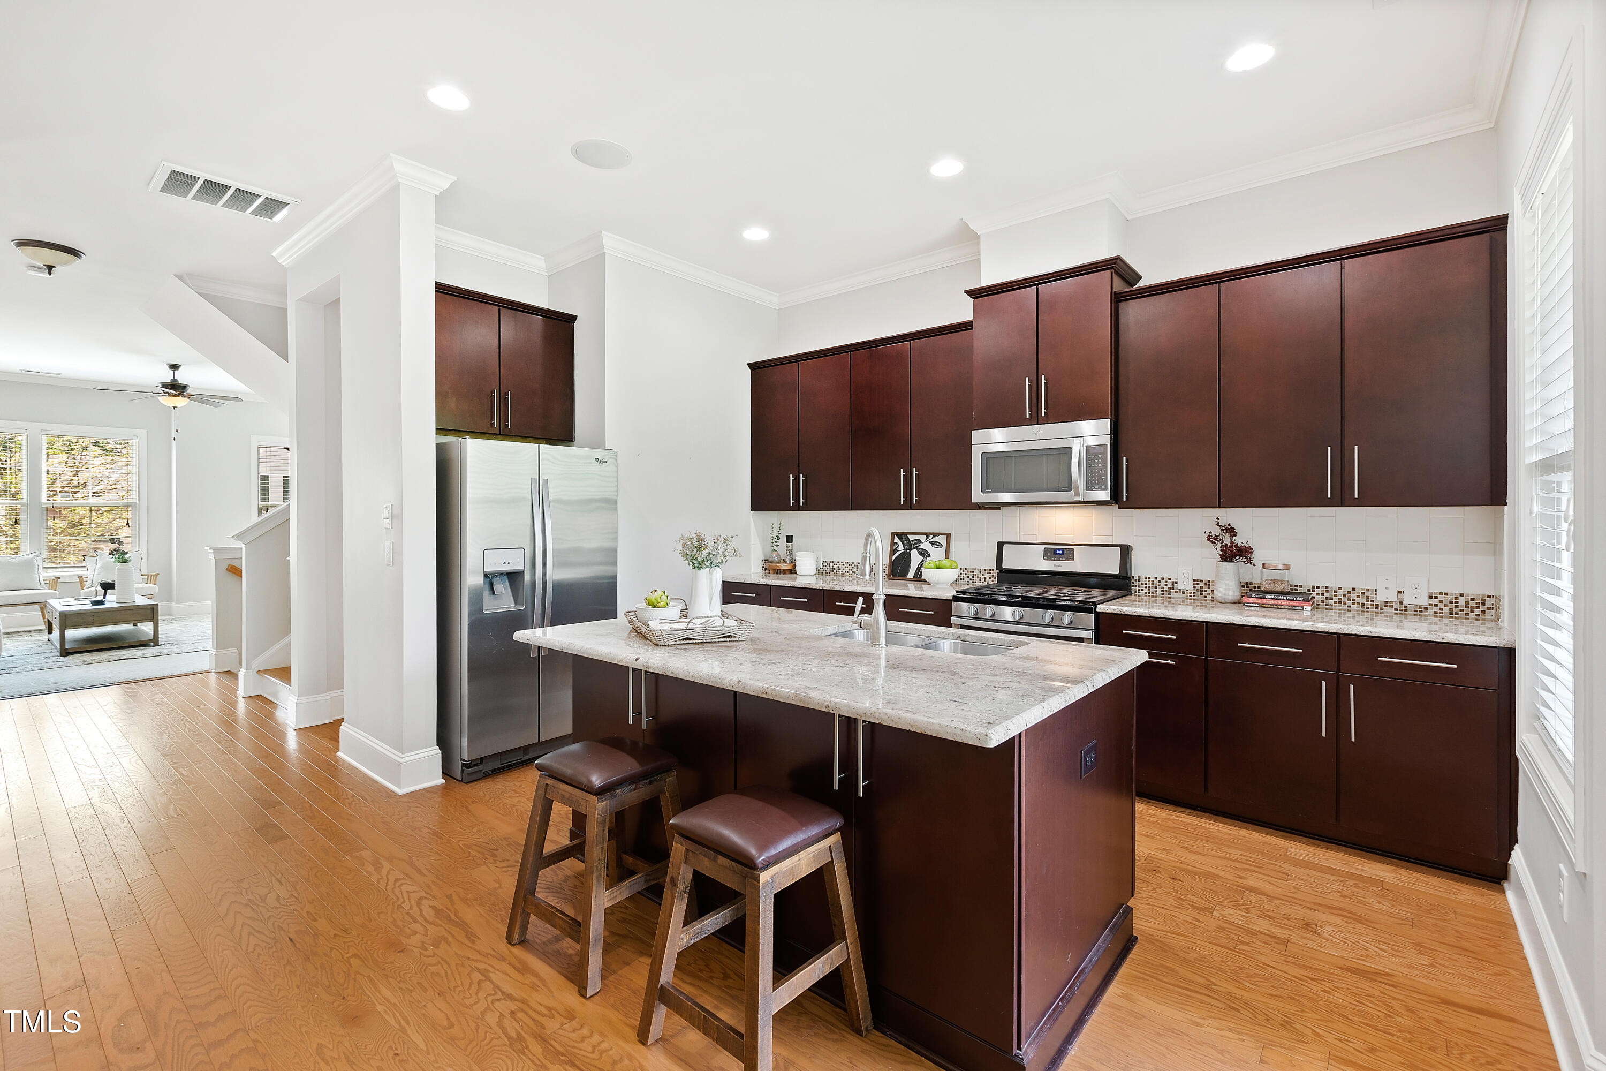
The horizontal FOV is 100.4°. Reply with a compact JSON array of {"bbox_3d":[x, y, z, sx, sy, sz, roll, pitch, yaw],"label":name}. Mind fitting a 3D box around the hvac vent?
[{"bbox_3d":[-3.124,-1.836,3.625,0.427,0.031,0.548,1,1,40],"label":"hvac vent"}]

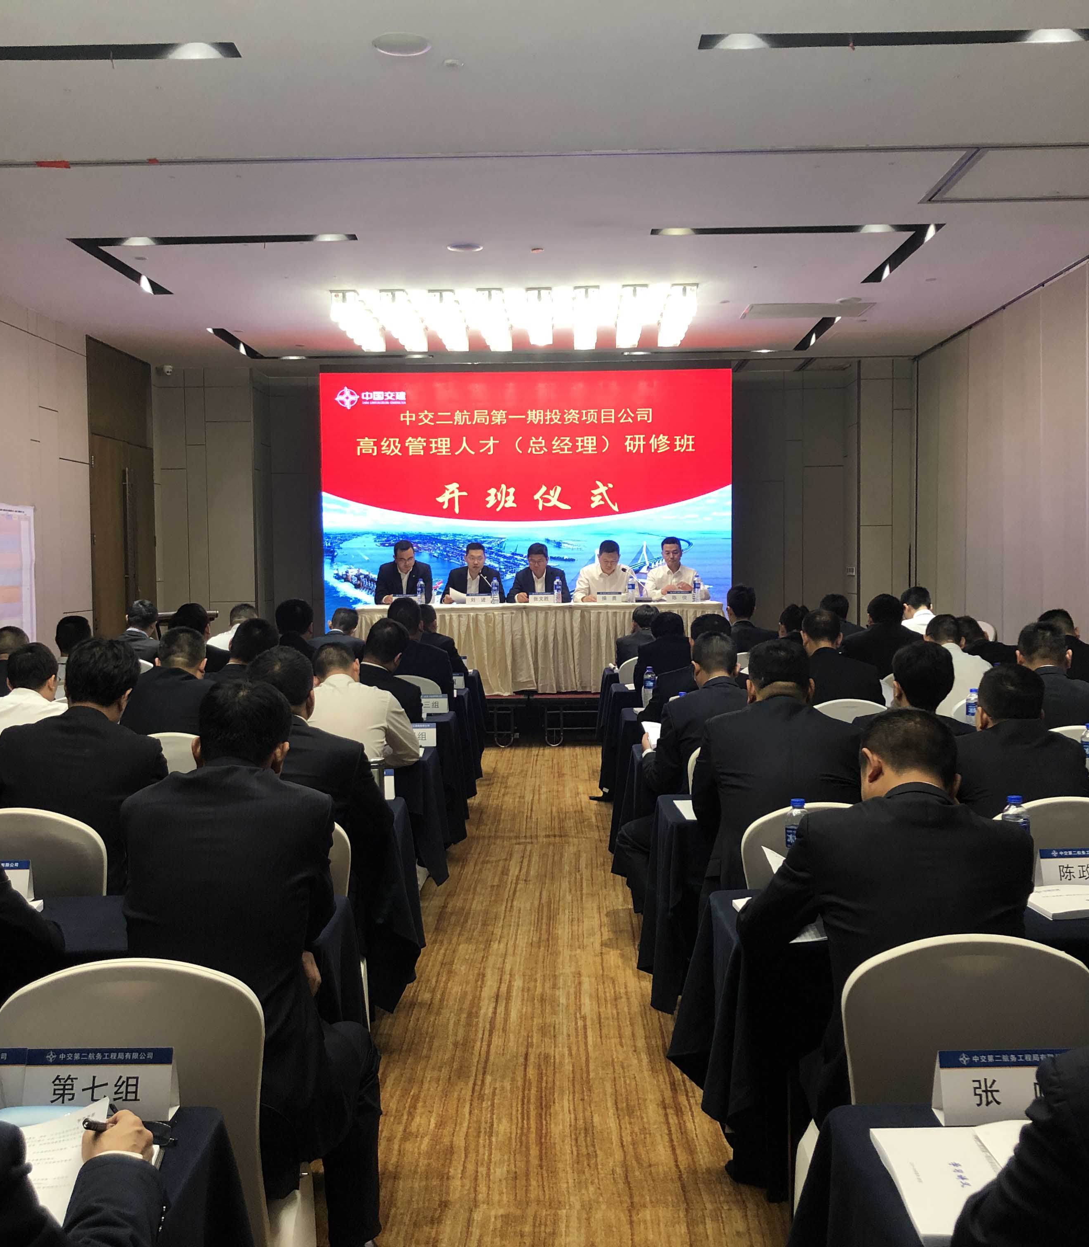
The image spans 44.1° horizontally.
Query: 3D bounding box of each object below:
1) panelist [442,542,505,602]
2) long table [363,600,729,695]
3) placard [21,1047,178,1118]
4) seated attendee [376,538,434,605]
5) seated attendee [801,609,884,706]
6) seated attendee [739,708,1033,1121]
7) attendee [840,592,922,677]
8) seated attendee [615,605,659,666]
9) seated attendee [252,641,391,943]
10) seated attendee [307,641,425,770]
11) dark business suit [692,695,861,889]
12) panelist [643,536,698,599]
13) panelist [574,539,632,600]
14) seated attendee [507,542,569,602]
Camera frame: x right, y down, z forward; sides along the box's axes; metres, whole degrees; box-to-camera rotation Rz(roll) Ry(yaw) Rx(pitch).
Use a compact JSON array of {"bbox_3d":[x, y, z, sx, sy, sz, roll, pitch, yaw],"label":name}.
[{"bbox_3d":[-0.623,-0.063,11.922,0.530,1.285,0.750,-1,3,1],"label":"panelist"},{"bbox_3d":[-0.033,0.212,11.473,3.080,0.735,0.580,0,3,0],"label":"long table"},{"bbox_3d":[-0.610,0.628,1.846,0.200,0.089,0.058,-1,2,1],"label":"placard"},{"bbox_3d":[-1.233,-0.070,11.932,0.520,1.315,0.750,-1,3,1],"label":"seated attendee"},{"bbox_3d":[1.387,0.563,6.391,0.530,1.280,0.750,-1,3,1],"label":"seated attendee"},{"bbox_3d":[0.679,0.785,2.720,0.540,1.260,0.800,0,3,0],"label":"seated attendee"},{"bbox_3d":[1.818,0.505,7.200,0.520,1.300,0.740,-1,2,1],"label":"attendee"},{"bbox_3d":[0.664,0.477,9.233,0.500,1.250,0.780,0,3,0],"label":"seated attendee"},{"bbox_3d":[-0.719,0.715,3.990,0.560,1.300,0.800,0,3,0],"label":"seated attendee"},{"bbox_3d":[-0.715,0.669,4.950,0.540,1.230,0.750,-1,2,3],"label":"seated attendee"},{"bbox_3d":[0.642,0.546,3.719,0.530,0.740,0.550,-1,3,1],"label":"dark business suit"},{"bbox_3d":[1.117,-0.072,11.450,0.540,1.300,0.720,-1,2,1],"label":"panelist"},{"bbox_3d":[0.538,-0.082,11.902,0.530,1.295,0.750,-1,3,1],"label":"panelist"},{"bbox_3d":[-0.058,-0.081,11.910,0.560,1.280,0.750,0,3,0],"label":"seated attendee"}]

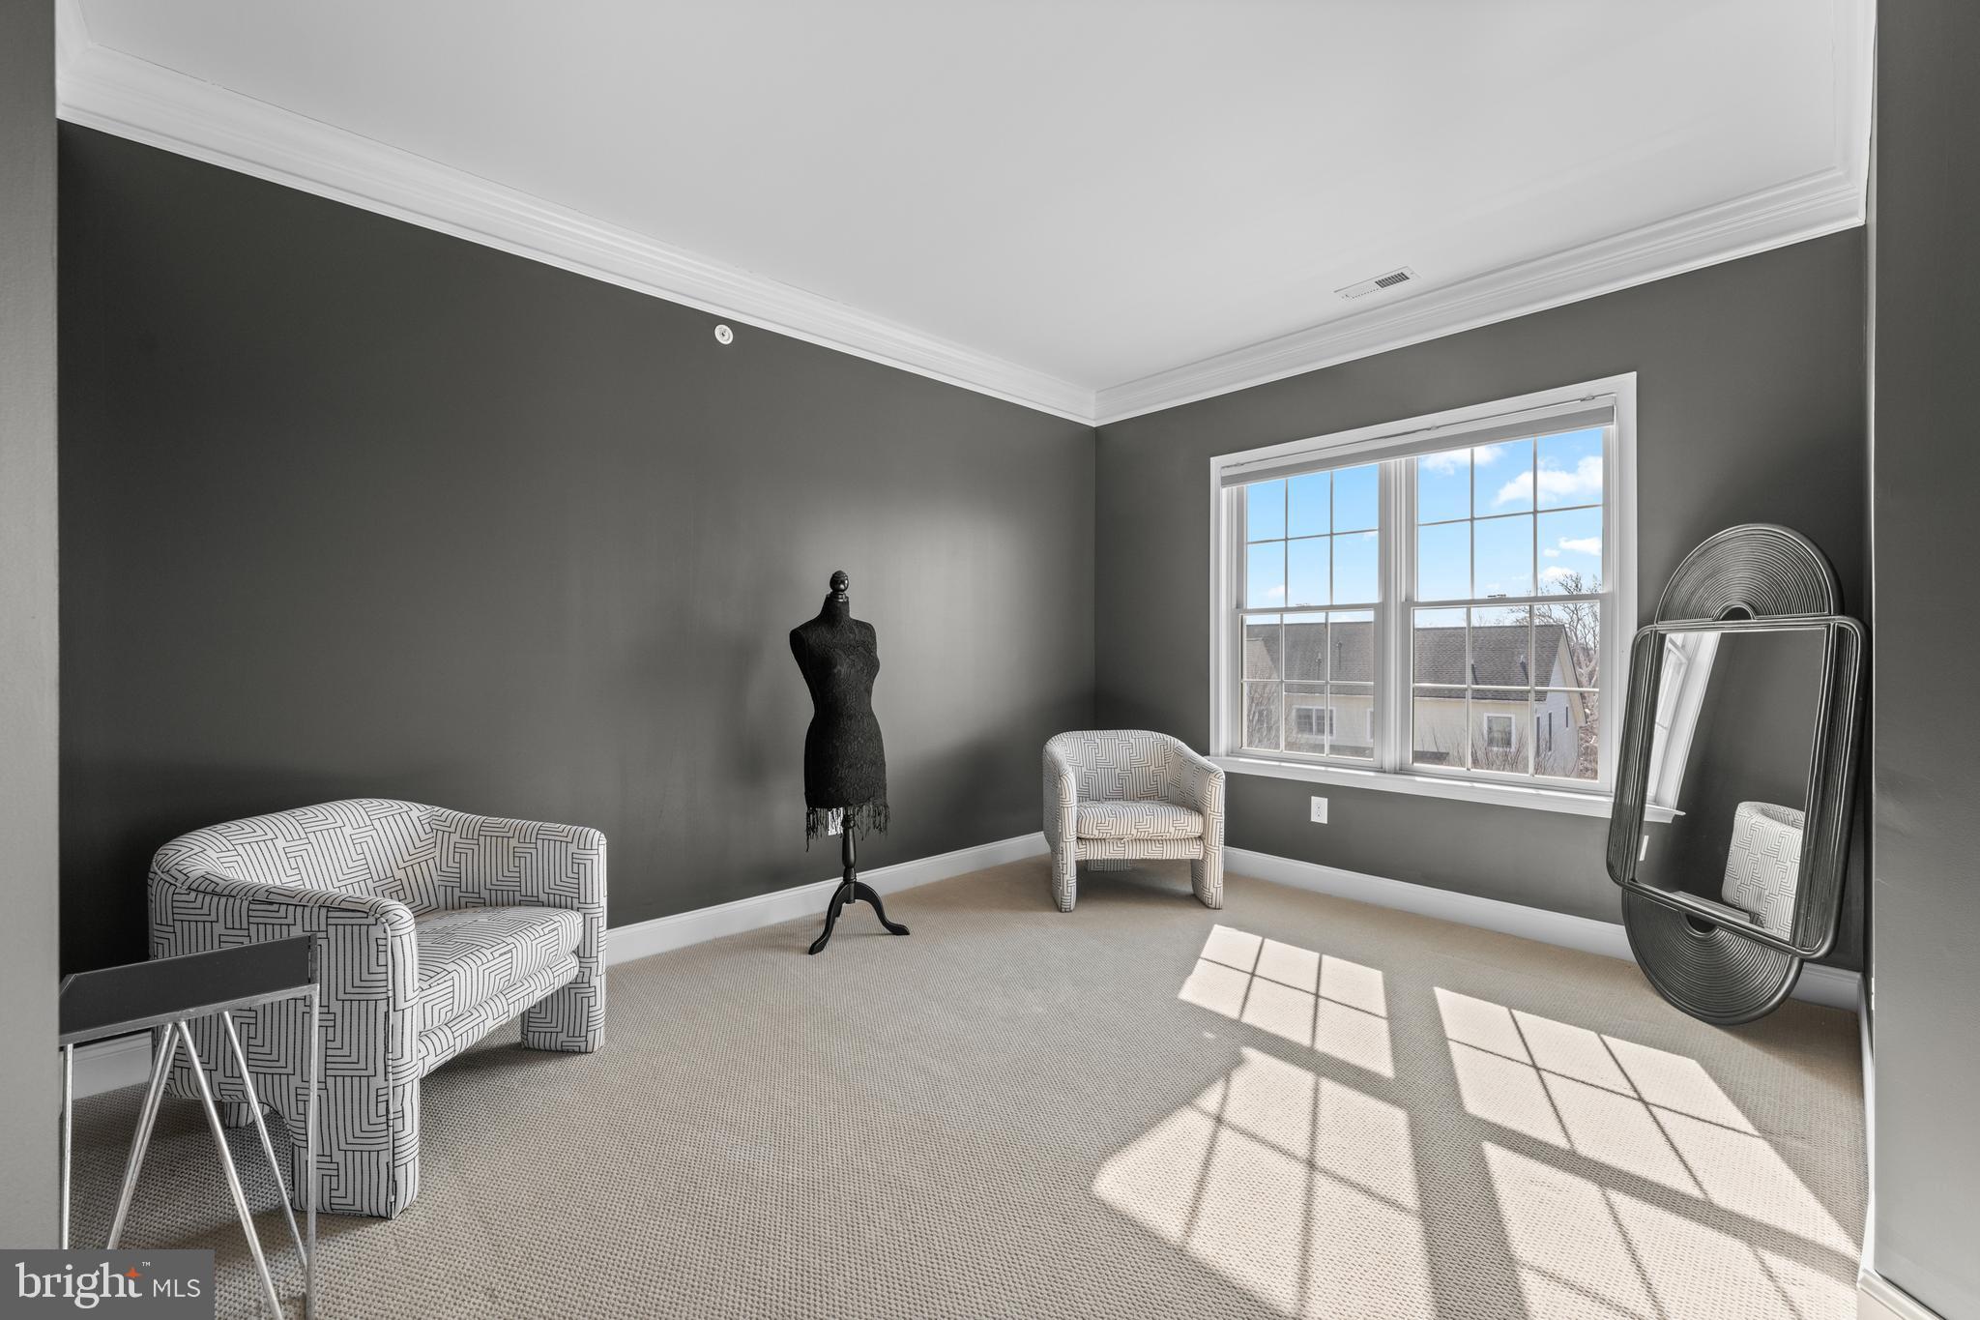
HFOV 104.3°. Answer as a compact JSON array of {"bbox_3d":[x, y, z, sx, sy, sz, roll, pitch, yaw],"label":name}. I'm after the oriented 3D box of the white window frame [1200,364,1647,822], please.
[{"bbox_3d":[1.804,-0.235,3.477,0.120,1.650,1.739,-1,1,-43],"label":"white window frame"}]

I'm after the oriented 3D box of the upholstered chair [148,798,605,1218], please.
[{"bbox_3d":[-1.538,0.765,1.947,0.736,0.736,0.742,0,1,7],"label":"upholstered chair"}]

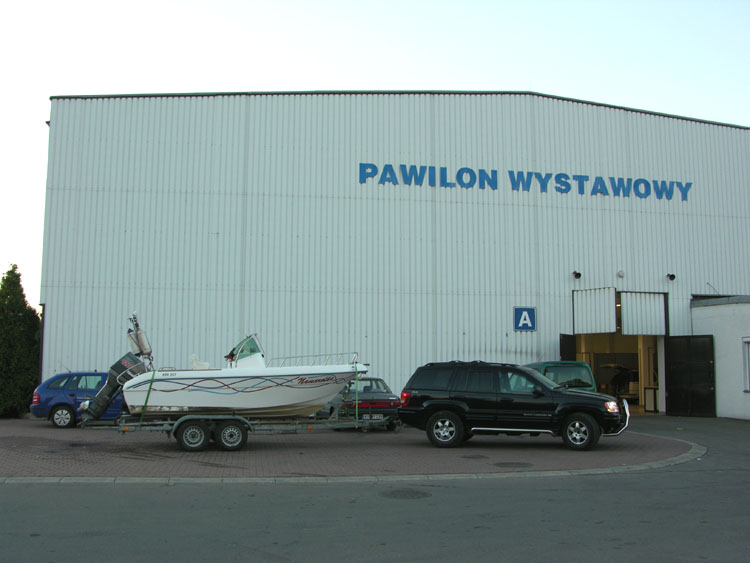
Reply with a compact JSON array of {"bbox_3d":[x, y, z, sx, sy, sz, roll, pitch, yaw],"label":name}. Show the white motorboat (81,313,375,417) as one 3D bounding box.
[{"bbox_3d":[-3.141,1.849,16.305,5.963,2.205,2.100,1,-6,-7],"label":"white motorboat"}]

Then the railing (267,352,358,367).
[{"bbox_3d":[-1.336,1.713,16.559,1.989,0.330,1.650,1,-6,-7],"label":"railing"}]

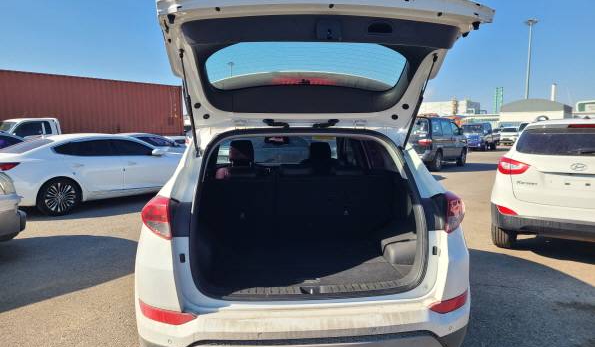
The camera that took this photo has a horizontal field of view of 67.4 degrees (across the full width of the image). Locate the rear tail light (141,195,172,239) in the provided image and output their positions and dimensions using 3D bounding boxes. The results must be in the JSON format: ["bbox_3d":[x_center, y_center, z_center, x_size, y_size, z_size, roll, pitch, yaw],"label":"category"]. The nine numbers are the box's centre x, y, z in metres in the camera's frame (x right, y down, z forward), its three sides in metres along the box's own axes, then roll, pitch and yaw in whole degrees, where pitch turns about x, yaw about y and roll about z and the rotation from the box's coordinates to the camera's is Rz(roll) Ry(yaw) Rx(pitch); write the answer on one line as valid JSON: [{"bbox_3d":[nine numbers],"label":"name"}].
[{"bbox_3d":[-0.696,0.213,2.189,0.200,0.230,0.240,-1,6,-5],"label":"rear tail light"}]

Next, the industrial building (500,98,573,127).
[{"bbox_3d":[50.969,-12.535,96.228,13.000,7.700,15.000,4,7,35],"label":"industrial building"}]

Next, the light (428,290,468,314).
[{"bbox_3d":[0.783,0.648,2.270,0.310,0.090,0.250,-1,6,-5],"label":"light"}]

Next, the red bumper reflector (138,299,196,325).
[{"bbox_3d":[-0.631,0.665,2.142,0.310,0.090,0.250,-1,6,-5],"label":"red bumper reflector"}]

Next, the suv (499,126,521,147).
[{"bbox_3d":[18.642,-3.489,39.355,1.850,1.680,4.500,3,7,25],"label":"suv"}]

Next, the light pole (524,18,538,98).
[{"bbox_3d":[55.036,-23.345,106.149,3.300,27.000,3.300,3,7,27],"label":"light pole"}]

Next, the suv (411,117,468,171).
[{"bbox_3d":[4.990,-1.175,16.780,1.820,1.880,4.750,4,7,36],"label":"suv"}]

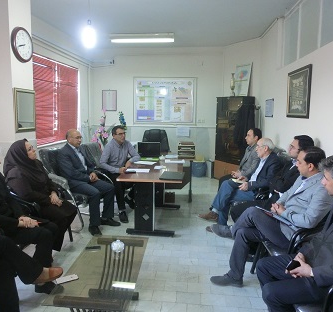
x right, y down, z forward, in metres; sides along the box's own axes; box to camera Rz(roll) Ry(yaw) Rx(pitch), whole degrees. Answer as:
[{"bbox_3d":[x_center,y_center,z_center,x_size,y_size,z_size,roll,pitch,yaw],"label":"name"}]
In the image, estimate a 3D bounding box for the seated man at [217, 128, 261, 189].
[{"bbox_3d":[1.114,0.234,4.399,0.770,1.310,0.550,0,8,-4],"label":"seated man"}]

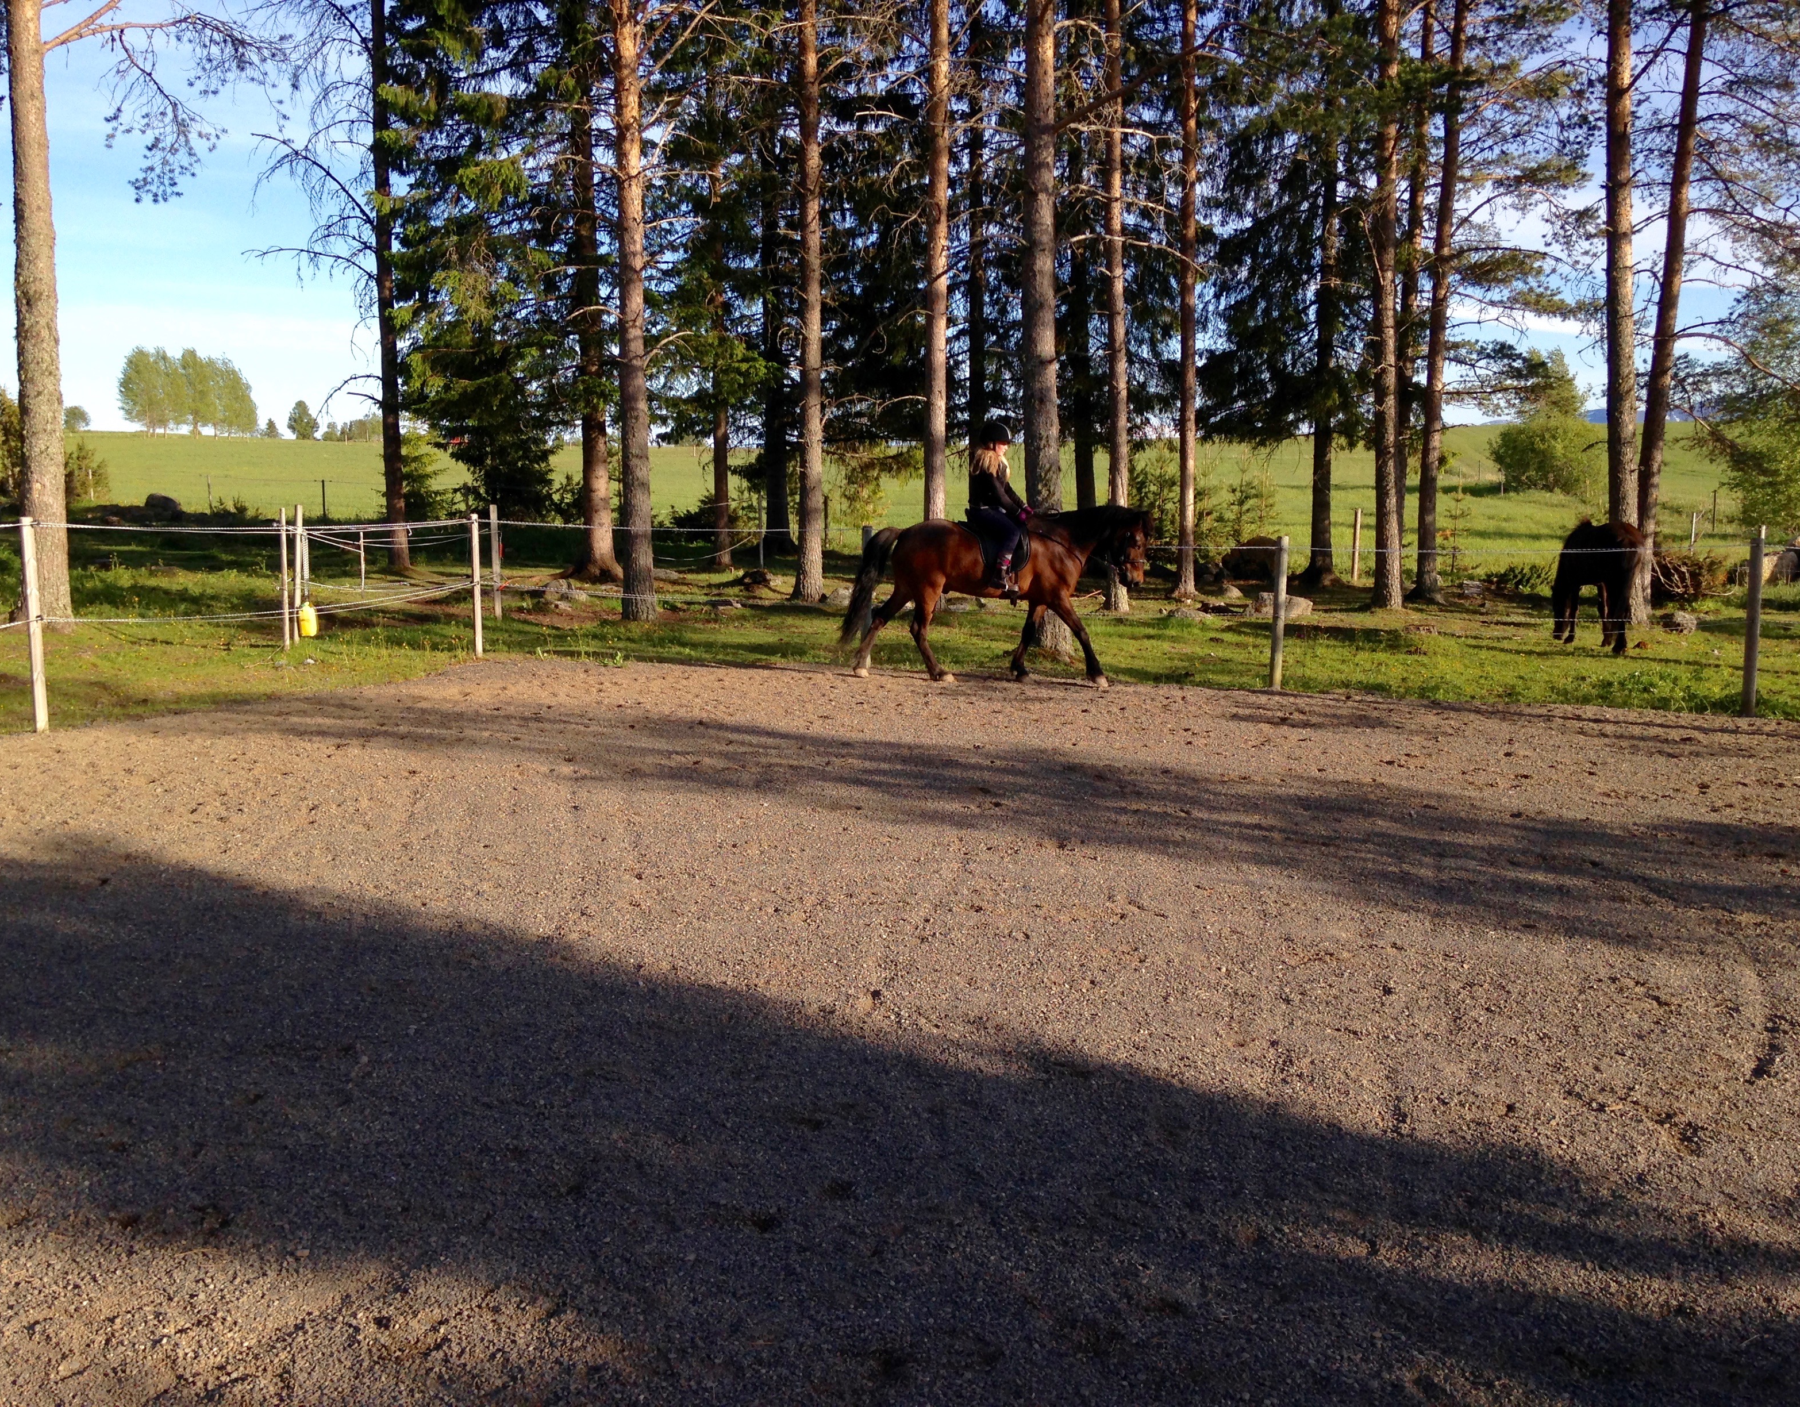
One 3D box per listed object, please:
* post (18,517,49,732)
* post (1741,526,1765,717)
[{"bbox_3d":[-5.756,-0.522,11.900,0.077,1.422,0.077,-1,7,-10],"label":"post"},{"bbox_3d":[6.203,-0.573,13.000,0.092,1.344,0.092,3,7,27],"label":"post"}]

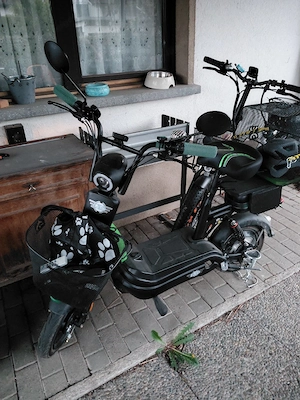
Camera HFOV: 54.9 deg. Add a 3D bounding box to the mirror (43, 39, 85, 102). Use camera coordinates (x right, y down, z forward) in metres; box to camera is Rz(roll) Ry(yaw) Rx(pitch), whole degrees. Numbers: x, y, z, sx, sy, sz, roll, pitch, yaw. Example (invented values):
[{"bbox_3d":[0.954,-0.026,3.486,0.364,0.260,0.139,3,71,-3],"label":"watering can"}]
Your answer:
[{"bbox_3d":[-0.292,-0.452,1.033,0.050,0.218,0.105,-38,9,-30],"label":"mirror"}]

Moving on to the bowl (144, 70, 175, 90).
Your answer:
[{"bbox_3d":[0.070,-0.845,2.035,0.221,0.092,0.221,-1,29,1],"label":"bowl"}]

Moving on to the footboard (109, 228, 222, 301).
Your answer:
[{"bbox_3d":[0.109,0.314,1.521,0.620,0.160,0.250,-16,32,-23],"label":"footboard"}]

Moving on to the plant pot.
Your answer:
[{"bbox_3d":[-0.715,-0.620,1.633,0.128,0.141,0.128,-17,33,-25],"label":"plant pot"}]

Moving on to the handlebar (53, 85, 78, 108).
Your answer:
[{"bbox_3d":[-0.318,-0.392,1.095,0.125,0.036,0.036,40,46,23],"label":"handlebar"}]

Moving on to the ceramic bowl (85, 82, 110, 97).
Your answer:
[{"bbox_3d":[-0.328,-0.694,1.818,0.157,0.066,0.157,-1,29,1],"label":"ceramic bowl"}]

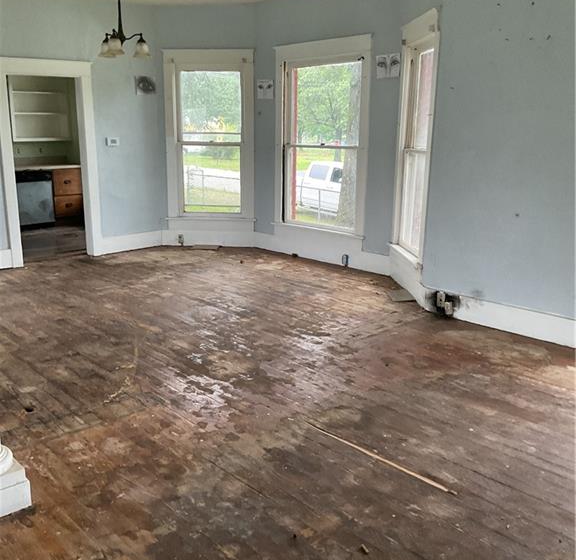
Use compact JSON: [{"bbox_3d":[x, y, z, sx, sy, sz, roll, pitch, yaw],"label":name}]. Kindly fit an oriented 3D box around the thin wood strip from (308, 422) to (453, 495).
[{"bbox_3d":[0.405,0.826,3.072,0.030,0.010,0.930,-11,17,-41],"label":"thin wood strip"}]

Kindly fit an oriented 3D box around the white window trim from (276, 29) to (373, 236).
[{"bbox_3d":[0.369,-1.646,7.507,0.100,2.148,1.556,-11,17,-40],"label":"white window trim"}]

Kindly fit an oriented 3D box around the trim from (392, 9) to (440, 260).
[{"bbox_3d":[1.188,-1.312,6.076,0.100,2.148,1.095,-1,13,-5],"label":"trim"}]

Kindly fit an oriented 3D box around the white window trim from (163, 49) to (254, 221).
[{"bbox_3d":[-1.006,-1.850,8.337,1.172,2.148,0.100,1,13,3],"label":"white window trim"}]

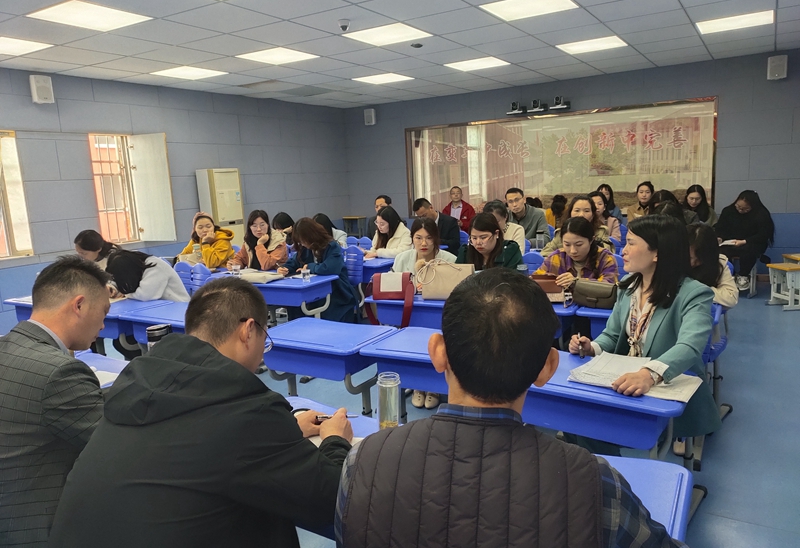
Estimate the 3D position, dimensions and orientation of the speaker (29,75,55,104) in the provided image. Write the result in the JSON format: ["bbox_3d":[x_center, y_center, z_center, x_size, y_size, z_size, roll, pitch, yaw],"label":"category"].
[{"bbox_3d":[-3.350,-1.714,4.943,0.160,0.260,0.180,4,13,31],"label":"speaker"}]

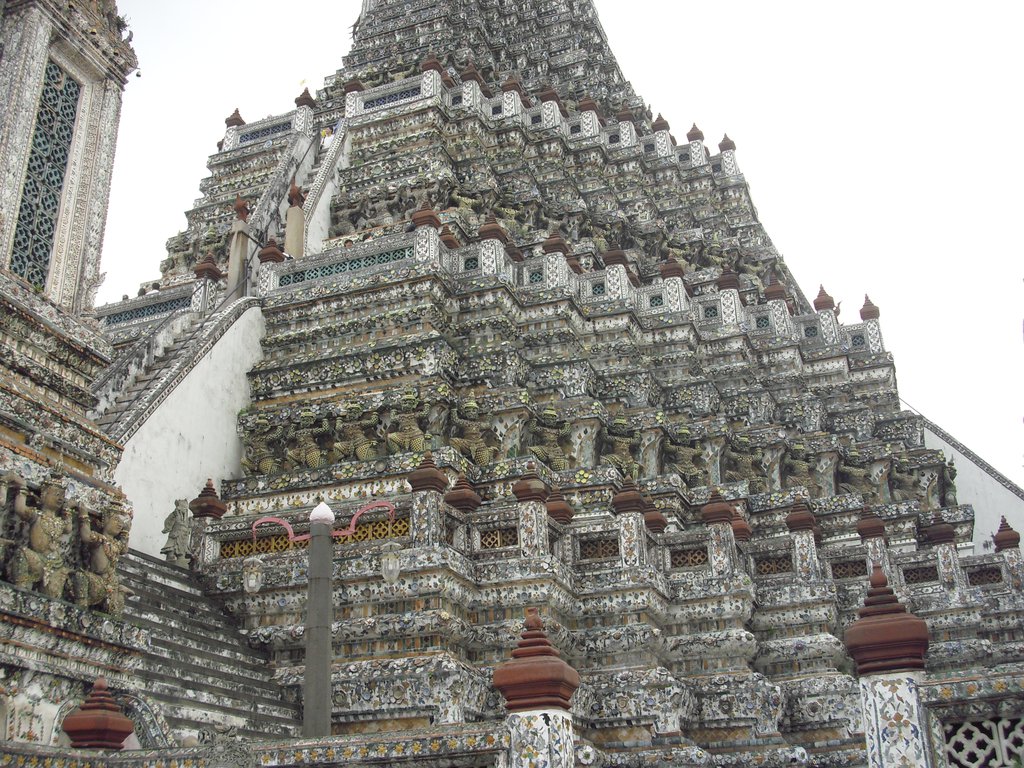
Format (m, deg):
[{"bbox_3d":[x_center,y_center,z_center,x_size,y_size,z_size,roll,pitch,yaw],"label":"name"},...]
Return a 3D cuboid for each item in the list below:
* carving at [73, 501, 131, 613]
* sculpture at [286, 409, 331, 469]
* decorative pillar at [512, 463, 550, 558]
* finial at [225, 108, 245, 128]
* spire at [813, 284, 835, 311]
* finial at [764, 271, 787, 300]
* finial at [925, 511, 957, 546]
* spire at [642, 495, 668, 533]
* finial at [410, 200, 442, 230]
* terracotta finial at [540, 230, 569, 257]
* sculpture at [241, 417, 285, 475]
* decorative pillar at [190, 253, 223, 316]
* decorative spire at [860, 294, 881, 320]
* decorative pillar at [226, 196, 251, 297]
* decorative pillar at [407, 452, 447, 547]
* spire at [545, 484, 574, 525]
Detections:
[{"bbox_3d":[-5.348,2.230,14.512,0.441,1.449,0.662,-10,-24,18],"label":"carving"},{"bbox_3d":[-4.007,1.066,22.139,0.860,1.360,0.450,-10,-25,19],"label":"sculpture"},{"bbox_3d":[0.339,2.133,18.957,0.500,1.747,0.500,-10,-25,19],"label":"decorative pillar"},{"bbox_3d":[-7.370,-7.116,29.986,0.430,0.600,0.430,-10,-25,17],"label":"finial"},{"bbox_3d":[7.193,-2.006,26.087,0.460,0.650,0.460,-10,-25,17],"label":"spire"},{"bbox_3d":[6.057,-2.231,25.995,0.480,0.624,0.480,-10,-25,19],"label":"finial"},{"bbox_3d":[8.391,2.862,22.138,0.510,0.692,0.510,-10,-25,19],"label":"finial"},{"bbox_3d":[2.425,2.264,19.510,0.444,0.612,0.444,-10,-25,19],"label":"spire"},{"bbox_3d":[-1.863,-3.662,24.253,0.504,0.693,0.504,-10,-24,18],"label":"finial"},{"bbox_3d":[0.932,-3.029,23.844,0.480,0.600,0.480,-10,-25,19],"label":"terracotta finial"},{"bbox_3d":[-4.991,1.213,22.493,0.860,1.360,0.450,-10,-25,19],"label":"sculpture"},{"bbox_3d":[-7.067,-2.291,26.061,0.500,1.728,0.500,-10,-25,19],"label":"decorative pillar"},{"bbox_3d":[9.224,-1.936,28.994,0.500,0.858,0.500,-10,-25,19],"label":"decorative spire"},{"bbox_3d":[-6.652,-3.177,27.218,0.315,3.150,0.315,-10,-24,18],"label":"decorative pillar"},{"bbox_3d":[-1.281,1.731,17.053,0.475,1.510,0.475,-10,-25,17],"label":"decorative pillar"},{"bbox_3d":[0.829,2.135,20.142,0.504,0.693,0.504,-10,-24,18],"label":"spire"}]

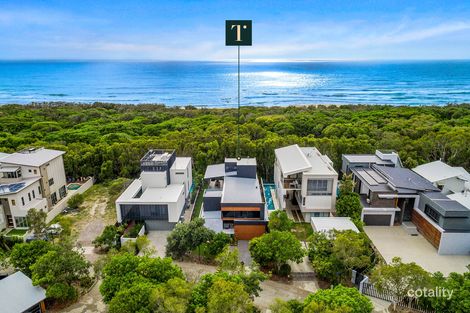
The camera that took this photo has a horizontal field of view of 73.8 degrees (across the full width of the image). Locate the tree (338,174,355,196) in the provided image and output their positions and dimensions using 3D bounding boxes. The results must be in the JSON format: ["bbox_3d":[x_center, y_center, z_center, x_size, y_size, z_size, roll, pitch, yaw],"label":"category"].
[{"bbox_3d":[21.590,6.640,60.640,2.950,6.700,2.950,0,17,0],"label":"tree"}]

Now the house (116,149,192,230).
[{"bbox_3d":[-13.600,5.084,57.705,9.400,10.300,19.300,0,17,0],"label":"house"}]

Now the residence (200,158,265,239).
[{"bbox_3d":[-0.250,6.456,56.140,10.700,8.600,17.500,0,17,0],"label":"residence"}]

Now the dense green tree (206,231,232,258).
[{"bbox_3d":[-2.500,12.356,45.140,3.700,3.800,3.600,0,17,0],"label":"dense green tree"}]

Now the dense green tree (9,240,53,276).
[{"bbox_3d":[-26.930,14.030,41.520,5.300,5.600,5.300,0,17,0],"label":"dense green tree"}]

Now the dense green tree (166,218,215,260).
[{"bbox_3d":[-6.400,11.504,45.191,6.800,5.400,6.400,0,17,0],"label":"dense green tree"}]

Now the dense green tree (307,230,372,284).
[{"bbox_3d":[13.400,12.715,40.750,8.000,5.700,6.800,0,17,0],"label":"dense green tree"}]

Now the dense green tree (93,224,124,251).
[{"bbox_3d":[-19.750,12.720,49.020,4.690,3.820,4.690,0,17,0],"label":"dense green tree"}]

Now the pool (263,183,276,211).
[{"bbox_3d":[7.400,8.702,65.151,2.400,1.000,12.600,0,17,0],"label":"pool"}]

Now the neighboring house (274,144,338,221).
[{"bbox_3d":[13.900,4.630,64.260,9.800,10.300,18.500,0,17,0],"label":"neighboring house"}]

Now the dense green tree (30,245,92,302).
[{"bbox_3d":[-20.500,13.514,37.648,6.600,6.000,6.300,0,17,0],"label":"dense green tree"}]

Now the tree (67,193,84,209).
[{"bbox_3d":[-31.960,8.810,62.800,3.250,3.170,3.250,0,17,0],"label":"tree"}]

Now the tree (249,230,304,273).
[{"bbox_3d":[5.730,13.560,43.670,7.700,5.370,7.700,0,17,0],"label":"tree"}]

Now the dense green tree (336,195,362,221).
[{"bbox_3d":[20.000,8.824,55.247,4.600,4.600,4.500,0,17,0],"label":"dense green tree"}]

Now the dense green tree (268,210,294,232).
[{"bbox_3d":[7.780,11.320,52.570,4.330,4.410,4.330,0,17,0],"label":"dense green tree"}]

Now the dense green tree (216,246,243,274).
[{"bbox_3d":[-0.740,14.410,42.270,3.500,4.570,3.500,0,17,0],"label":"dense green tree"}]

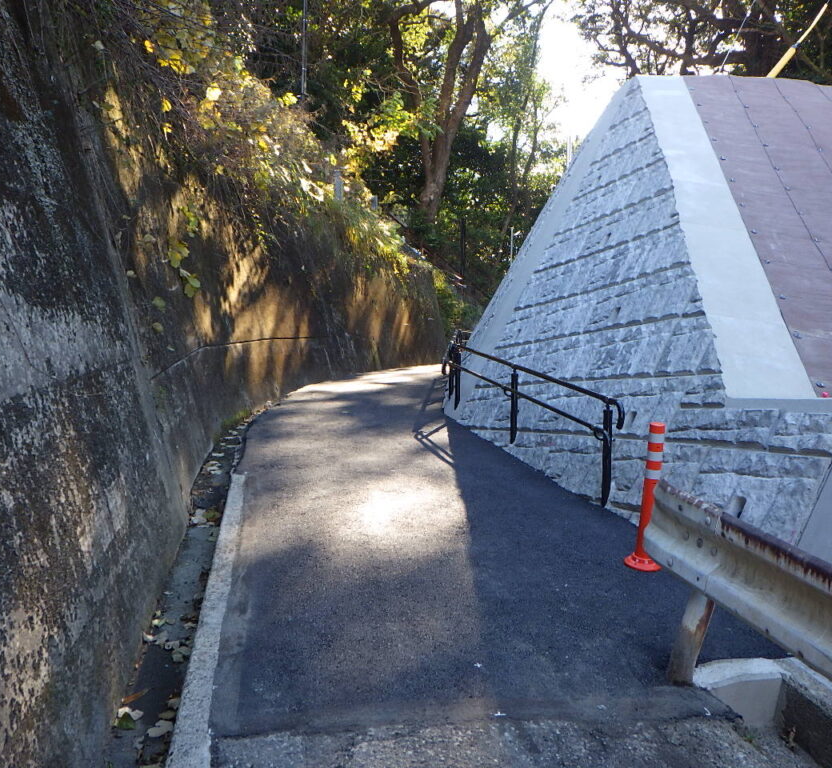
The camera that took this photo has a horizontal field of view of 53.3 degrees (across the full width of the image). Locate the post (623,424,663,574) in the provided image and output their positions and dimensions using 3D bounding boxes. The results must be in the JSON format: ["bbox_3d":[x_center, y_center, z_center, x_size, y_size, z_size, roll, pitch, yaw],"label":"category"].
[{"bbox_3d":[1.293,0.613,4.565,0.205,0.800,0.205,6,8,14],"label":"post"}]

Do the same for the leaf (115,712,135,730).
[{"bbox_3d":[-1.007,1.168,2.870,0.075,0.030,0.095,2,3,0],"label":"leaf"}]

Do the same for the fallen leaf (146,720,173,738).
[{"bbox_3d":[-0.876,1.179,2.830,0.080,0.025,0.100,3,3,7],"label":"fallen leaf"}]

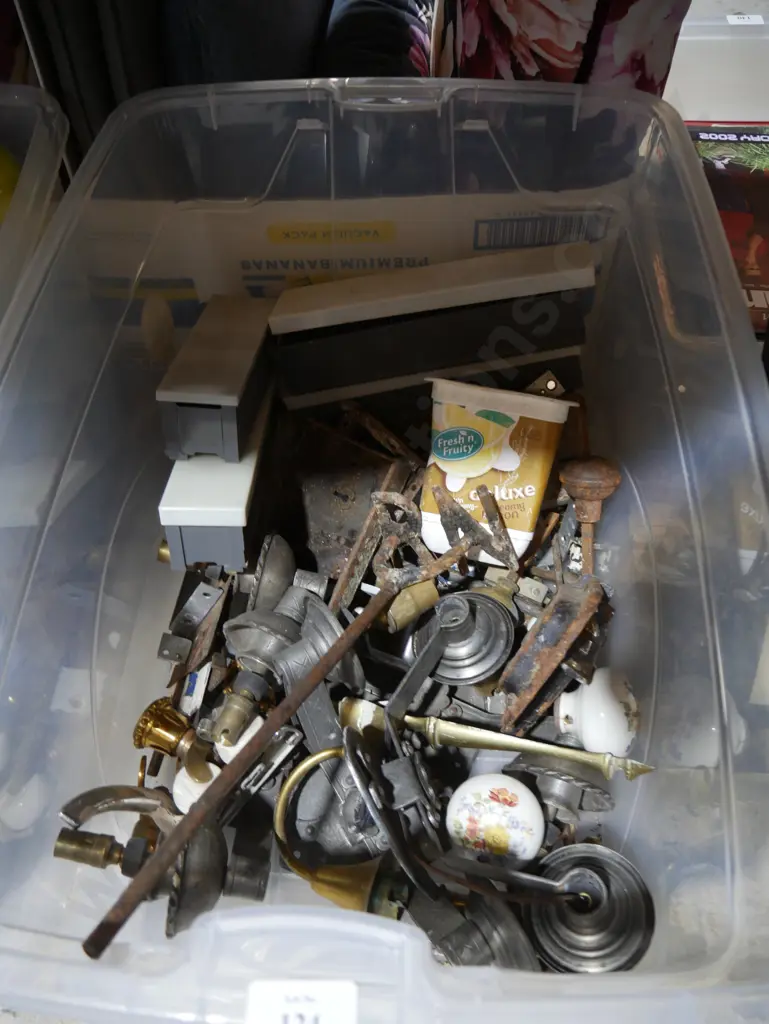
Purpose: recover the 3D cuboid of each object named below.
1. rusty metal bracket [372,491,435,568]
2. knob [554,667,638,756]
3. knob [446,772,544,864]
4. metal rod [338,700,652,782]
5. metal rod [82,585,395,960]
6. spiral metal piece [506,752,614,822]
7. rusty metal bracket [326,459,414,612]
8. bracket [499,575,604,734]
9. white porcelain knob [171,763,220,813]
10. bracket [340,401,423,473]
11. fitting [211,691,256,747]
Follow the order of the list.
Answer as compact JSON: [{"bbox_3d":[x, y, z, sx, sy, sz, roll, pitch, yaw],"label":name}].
[{"bbox_3d":[0.013,0.012,0.570,0.043,0.025,0.054,3,89,1],"label":"rusty metal bracket"},{"bbox_3d":[0.131,0.122,0.505,0.051,0.055,0.055,0,77,15],"label":"knob"},{"bbox_3d":[0.065,0.179,0.483,0.057,0.050,0.056,3,70,9],"label":"knob"},{"bbox_3d":[0.064,0.135,0.485,0.183,0.019,0.019,7,76,6],"label":"metal rod"},{"bbox_3d":[-0.063,0.121,0.447,0.011,0.011,0.250,26,48,19],"label":"metal rod"},{"bbox_3d":[0.103,0.161,0.487,0.061,0.061,0.036,14,78,16],"label":"spiral metal piece"},{"bbox_3d":[-0.008,0.014,0.565,0.020,0.016,0.113,16,60,13],"label":"rusty metal bracket"},{"bbox_3d":[0.103,0.085,0.520,0.031,0.028,0.102,30,62,14],"label":"bracket"},{"bbox_3d":[-0.108,0.165,0.490,0.035,0.033,0.035,4,71,-11],"label":"white porcelain knob"},{"bbox_3d":[-0.003,-0.056,0.611,0.014,0.012,0.079,-33,56,-20],"label":"bracket"},{"bbox_3d":[-0.091,0.126,0.502,0.018,0.018,0.033,20,81,-5],"label":"fitting"}]

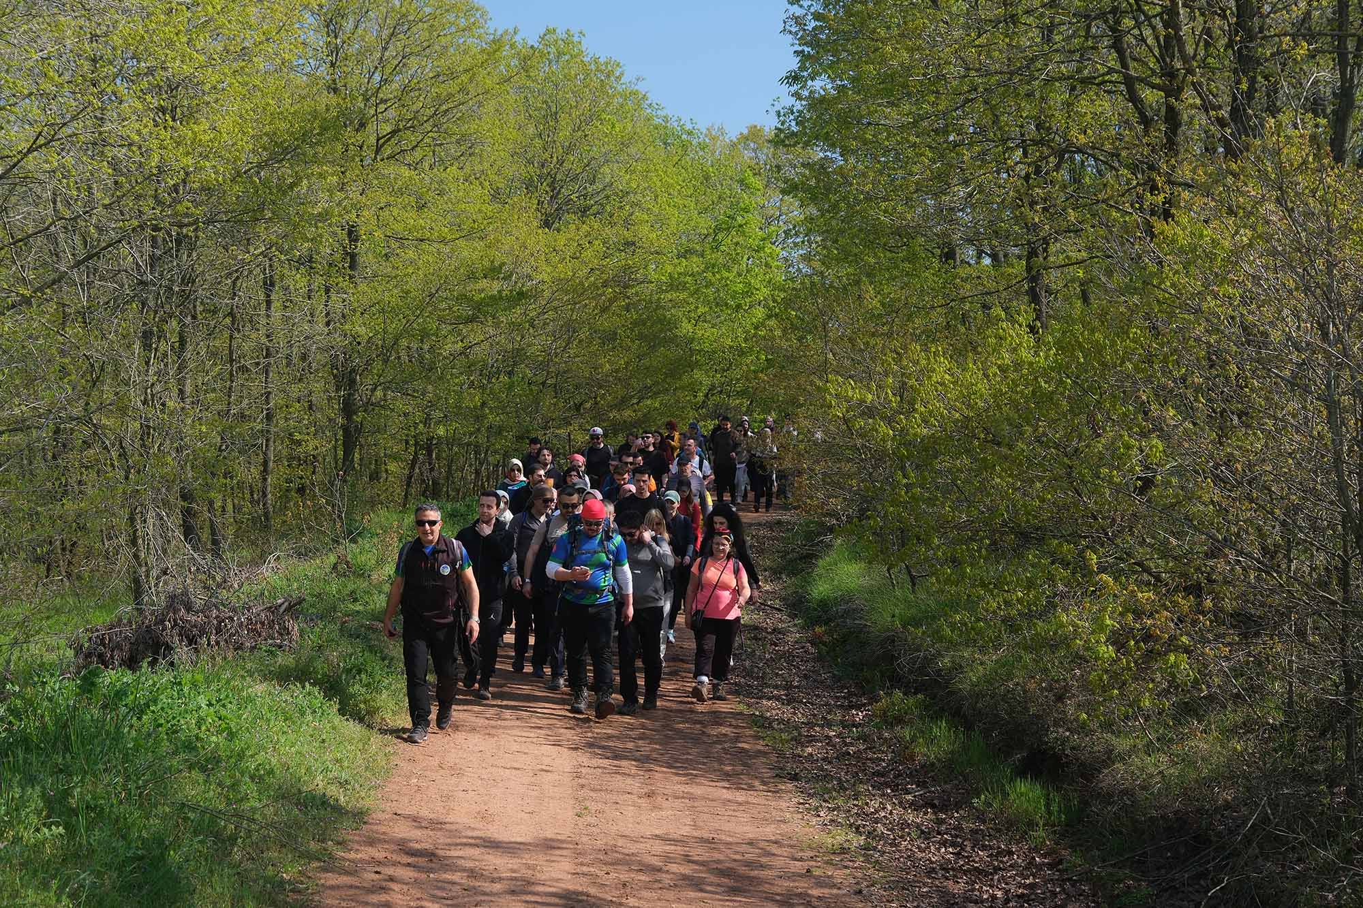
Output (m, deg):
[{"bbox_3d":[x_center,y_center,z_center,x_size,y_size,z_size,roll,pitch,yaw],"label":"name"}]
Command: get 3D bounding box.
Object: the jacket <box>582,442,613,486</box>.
[{"bbox_3d":[-1.240,0.166,41.000,0.520,0.680,0.300,0,1,0],"label":"jacket"}]

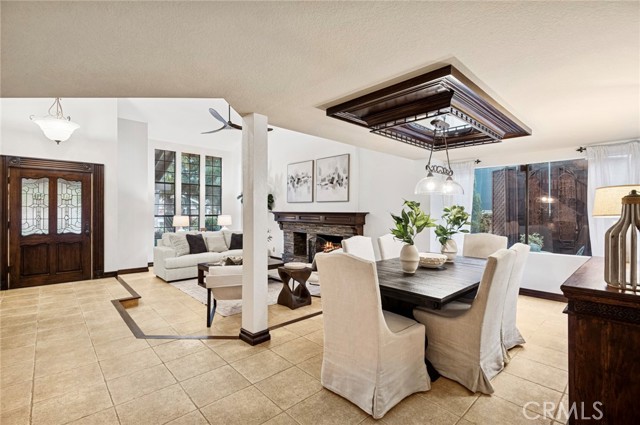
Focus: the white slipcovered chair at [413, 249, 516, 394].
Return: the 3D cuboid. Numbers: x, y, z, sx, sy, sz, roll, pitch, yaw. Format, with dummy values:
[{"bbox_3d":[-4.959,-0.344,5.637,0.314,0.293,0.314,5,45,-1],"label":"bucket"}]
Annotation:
[{"bbox_3d":[1.230,0.820,2.449,0.546,1.052,0.625,0,0,-43],"label":"white slipcovered chair"}]

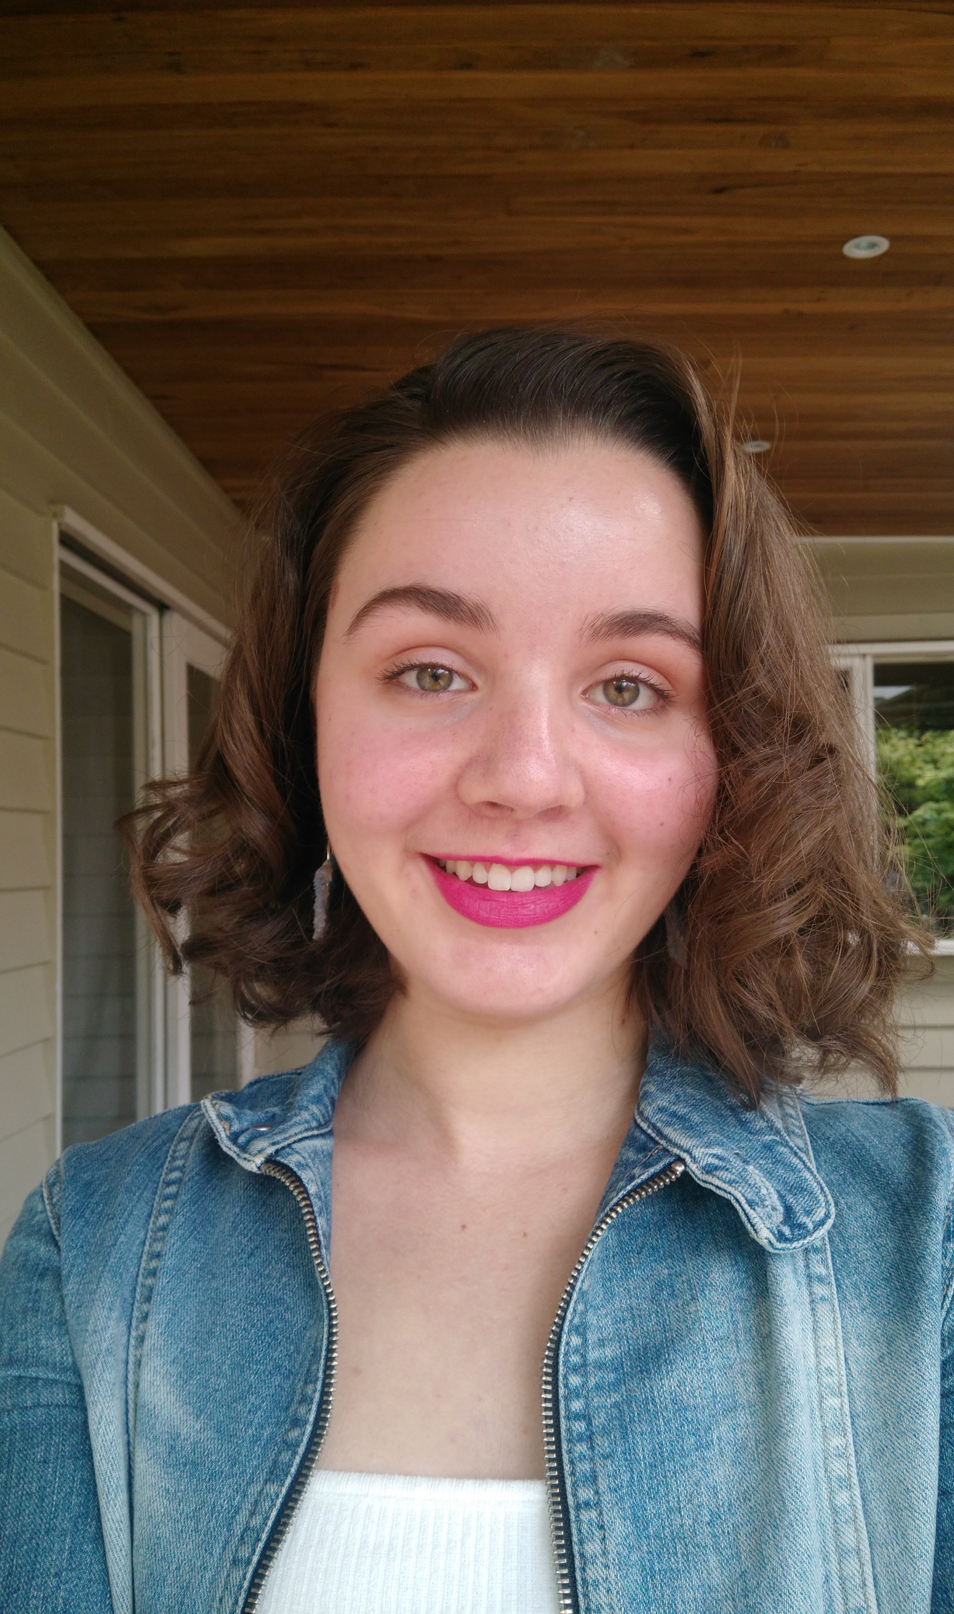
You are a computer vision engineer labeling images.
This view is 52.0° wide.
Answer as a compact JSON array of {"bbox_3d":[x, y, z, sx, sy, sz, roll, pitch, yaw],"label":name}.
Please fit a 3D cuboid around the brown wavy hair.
[{"bbox_3d":[0.018,-0.029,0.424,0.310,0.285,0.200,2,-2,-2],"label":"brown wavy hair"}]

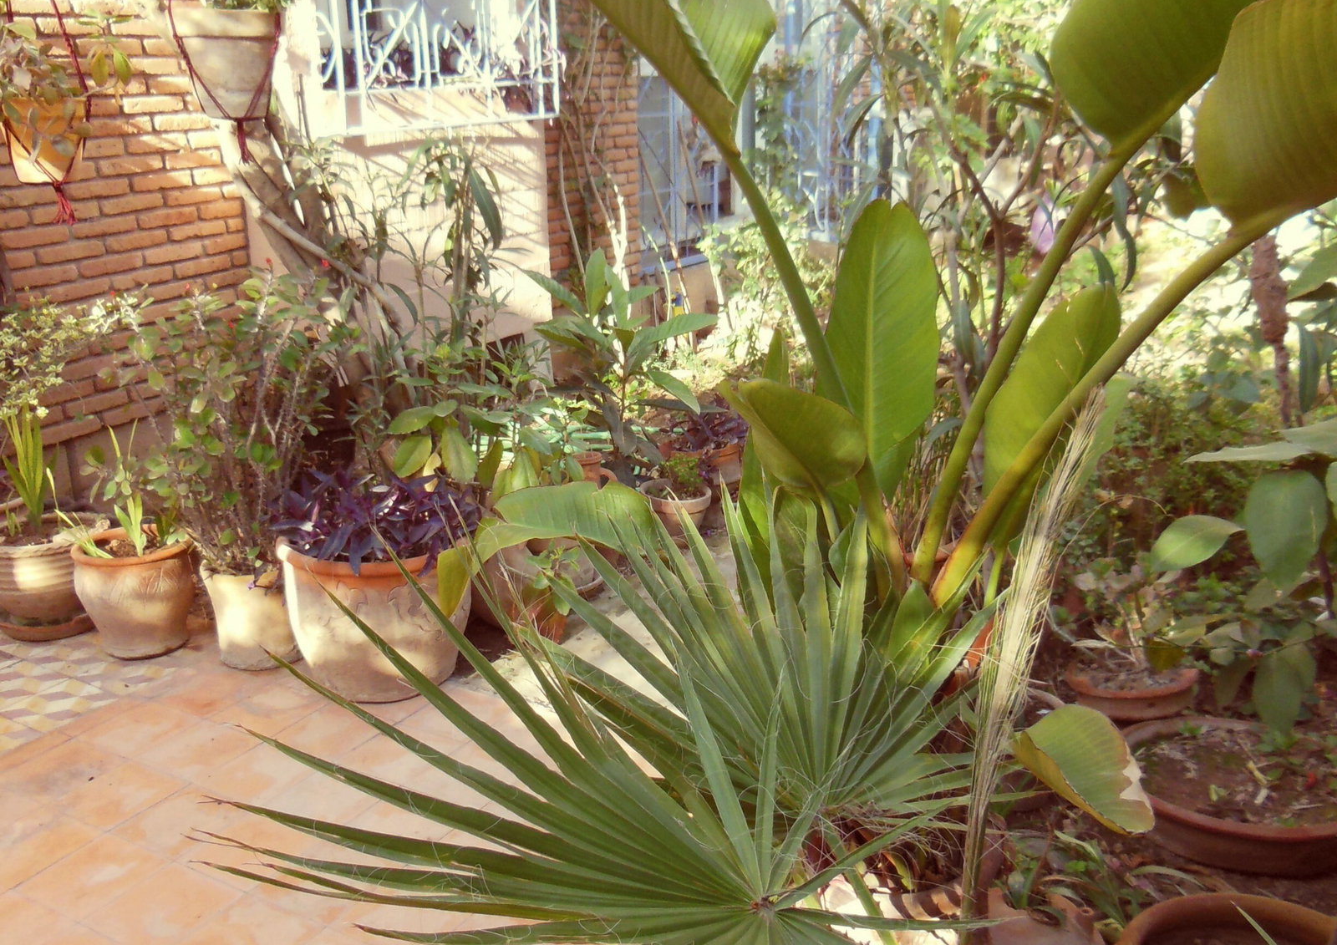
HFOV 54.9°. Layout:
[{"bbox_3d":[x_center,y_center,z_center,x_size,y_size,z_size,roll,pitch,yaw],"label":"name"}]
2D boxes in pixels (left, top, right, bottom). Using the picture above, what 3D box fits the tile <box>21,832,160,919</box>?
[{"bbox_3d":[-1.057,0.753,2.375,0.199,0.015,0.199,8,21,31],"label":"tile"}]

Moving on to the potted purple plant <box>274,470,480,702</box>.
[{"bbox_3d":[-0.691,0.252,3.050,0.480,0.490,0.480,-7,18,-13],"label":"potted purple plant"}]

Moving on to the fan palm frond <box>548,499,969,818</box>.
[{"bbox_3d":[0.115,0.234,1.620,0.560,0.200,0.460,-8,53,-6],"label":"fan palm frond"}]

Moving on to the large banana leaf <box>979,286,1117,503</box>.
[{"bbox_3d":[0.727,-0.135,2.420,0.240,0.480,0.120,19,16,-7],"label":"large banana leaf"}]

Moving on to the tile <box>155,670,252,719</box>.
[{"bbox_3d":[-1.082,0.534,3.065,0.200,0.015,0.200,8,21,31],"label":"tile"}]

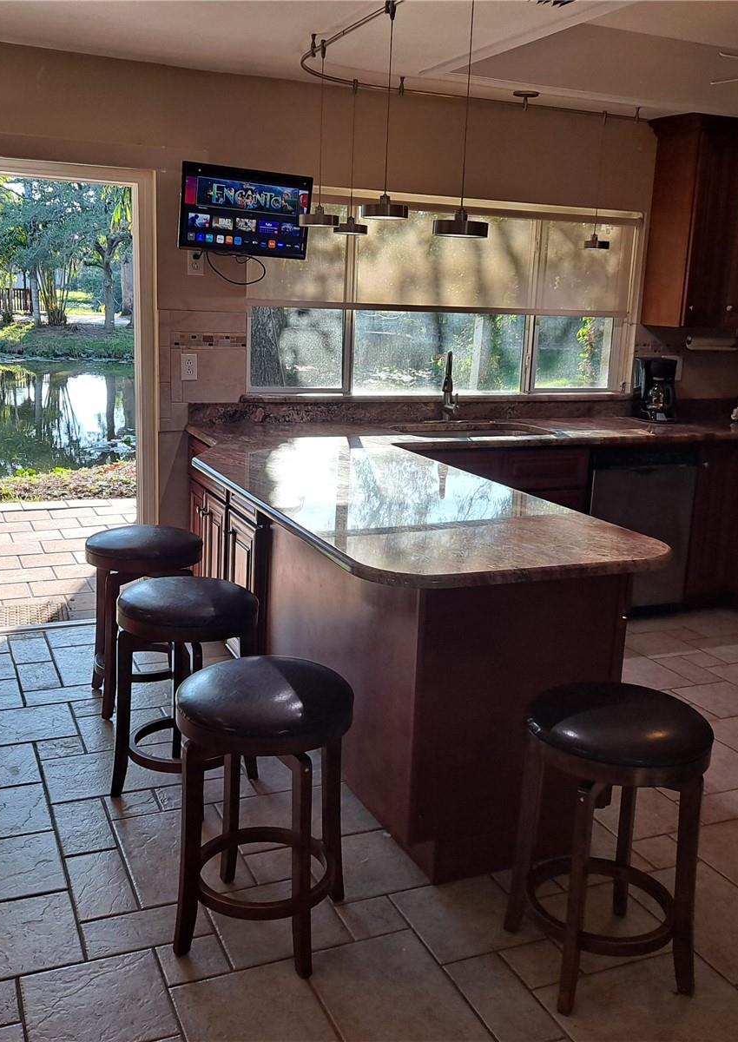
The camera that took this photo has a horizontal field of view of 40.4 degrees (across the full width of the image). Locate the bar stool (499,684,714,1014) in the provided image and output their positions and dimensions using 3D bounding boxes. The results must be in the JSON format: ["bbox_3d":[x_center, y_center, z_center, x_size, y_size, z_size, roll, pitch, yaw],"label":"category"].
[{"bbox_3d":[0.538,0.720,2.281,0.400,0.630,0.400,2,12,0],"label":"bar stool"}]

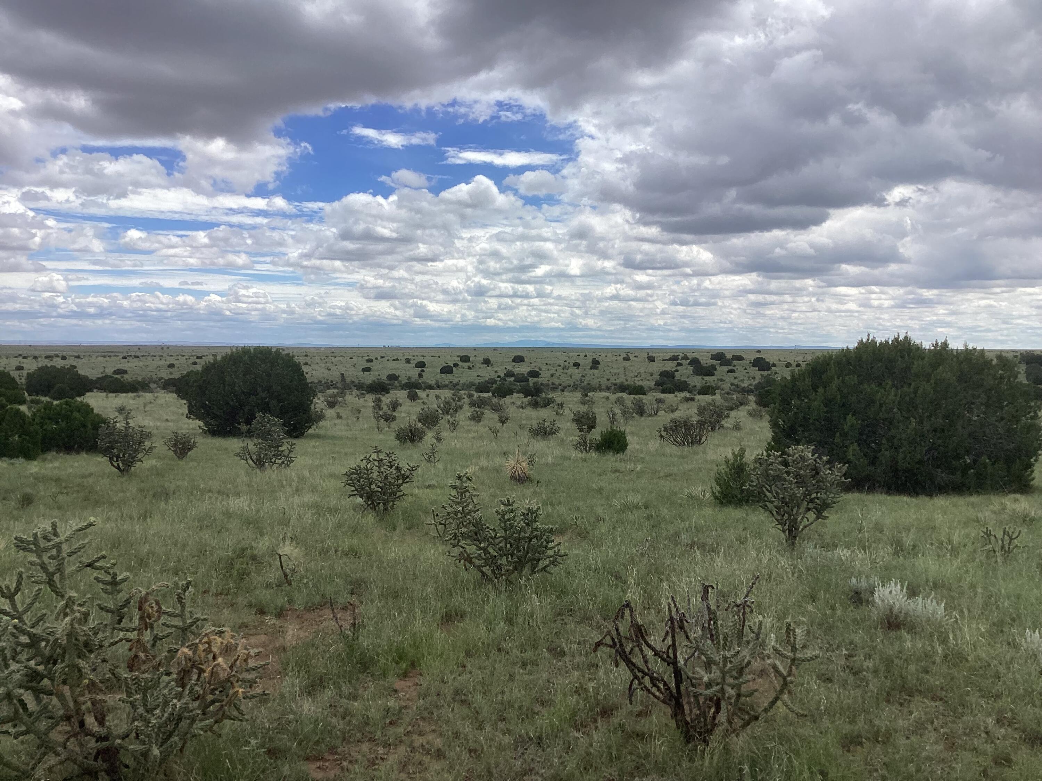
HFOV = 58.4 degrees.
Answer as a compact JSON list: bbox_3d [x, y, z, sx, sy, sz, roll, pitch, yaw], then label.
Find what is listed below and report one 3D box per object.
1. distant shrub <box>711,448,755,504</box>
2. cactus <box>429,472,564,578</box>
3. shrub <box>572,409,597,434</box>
[{"bbox_3d":[2.397,0.957,10.447,0.538,0.665,0.511,1,3,13],"label":"distant shrub"},{"bbox_3d":[-0.166,0.957,6.550,0.943,0.743,0.754,0,3,0],"label":"cactus"},{"bbox_3d":[1.260,0.610,18.400,0.482,0.498,0.457,0,3,0],"label":"shrub"}]

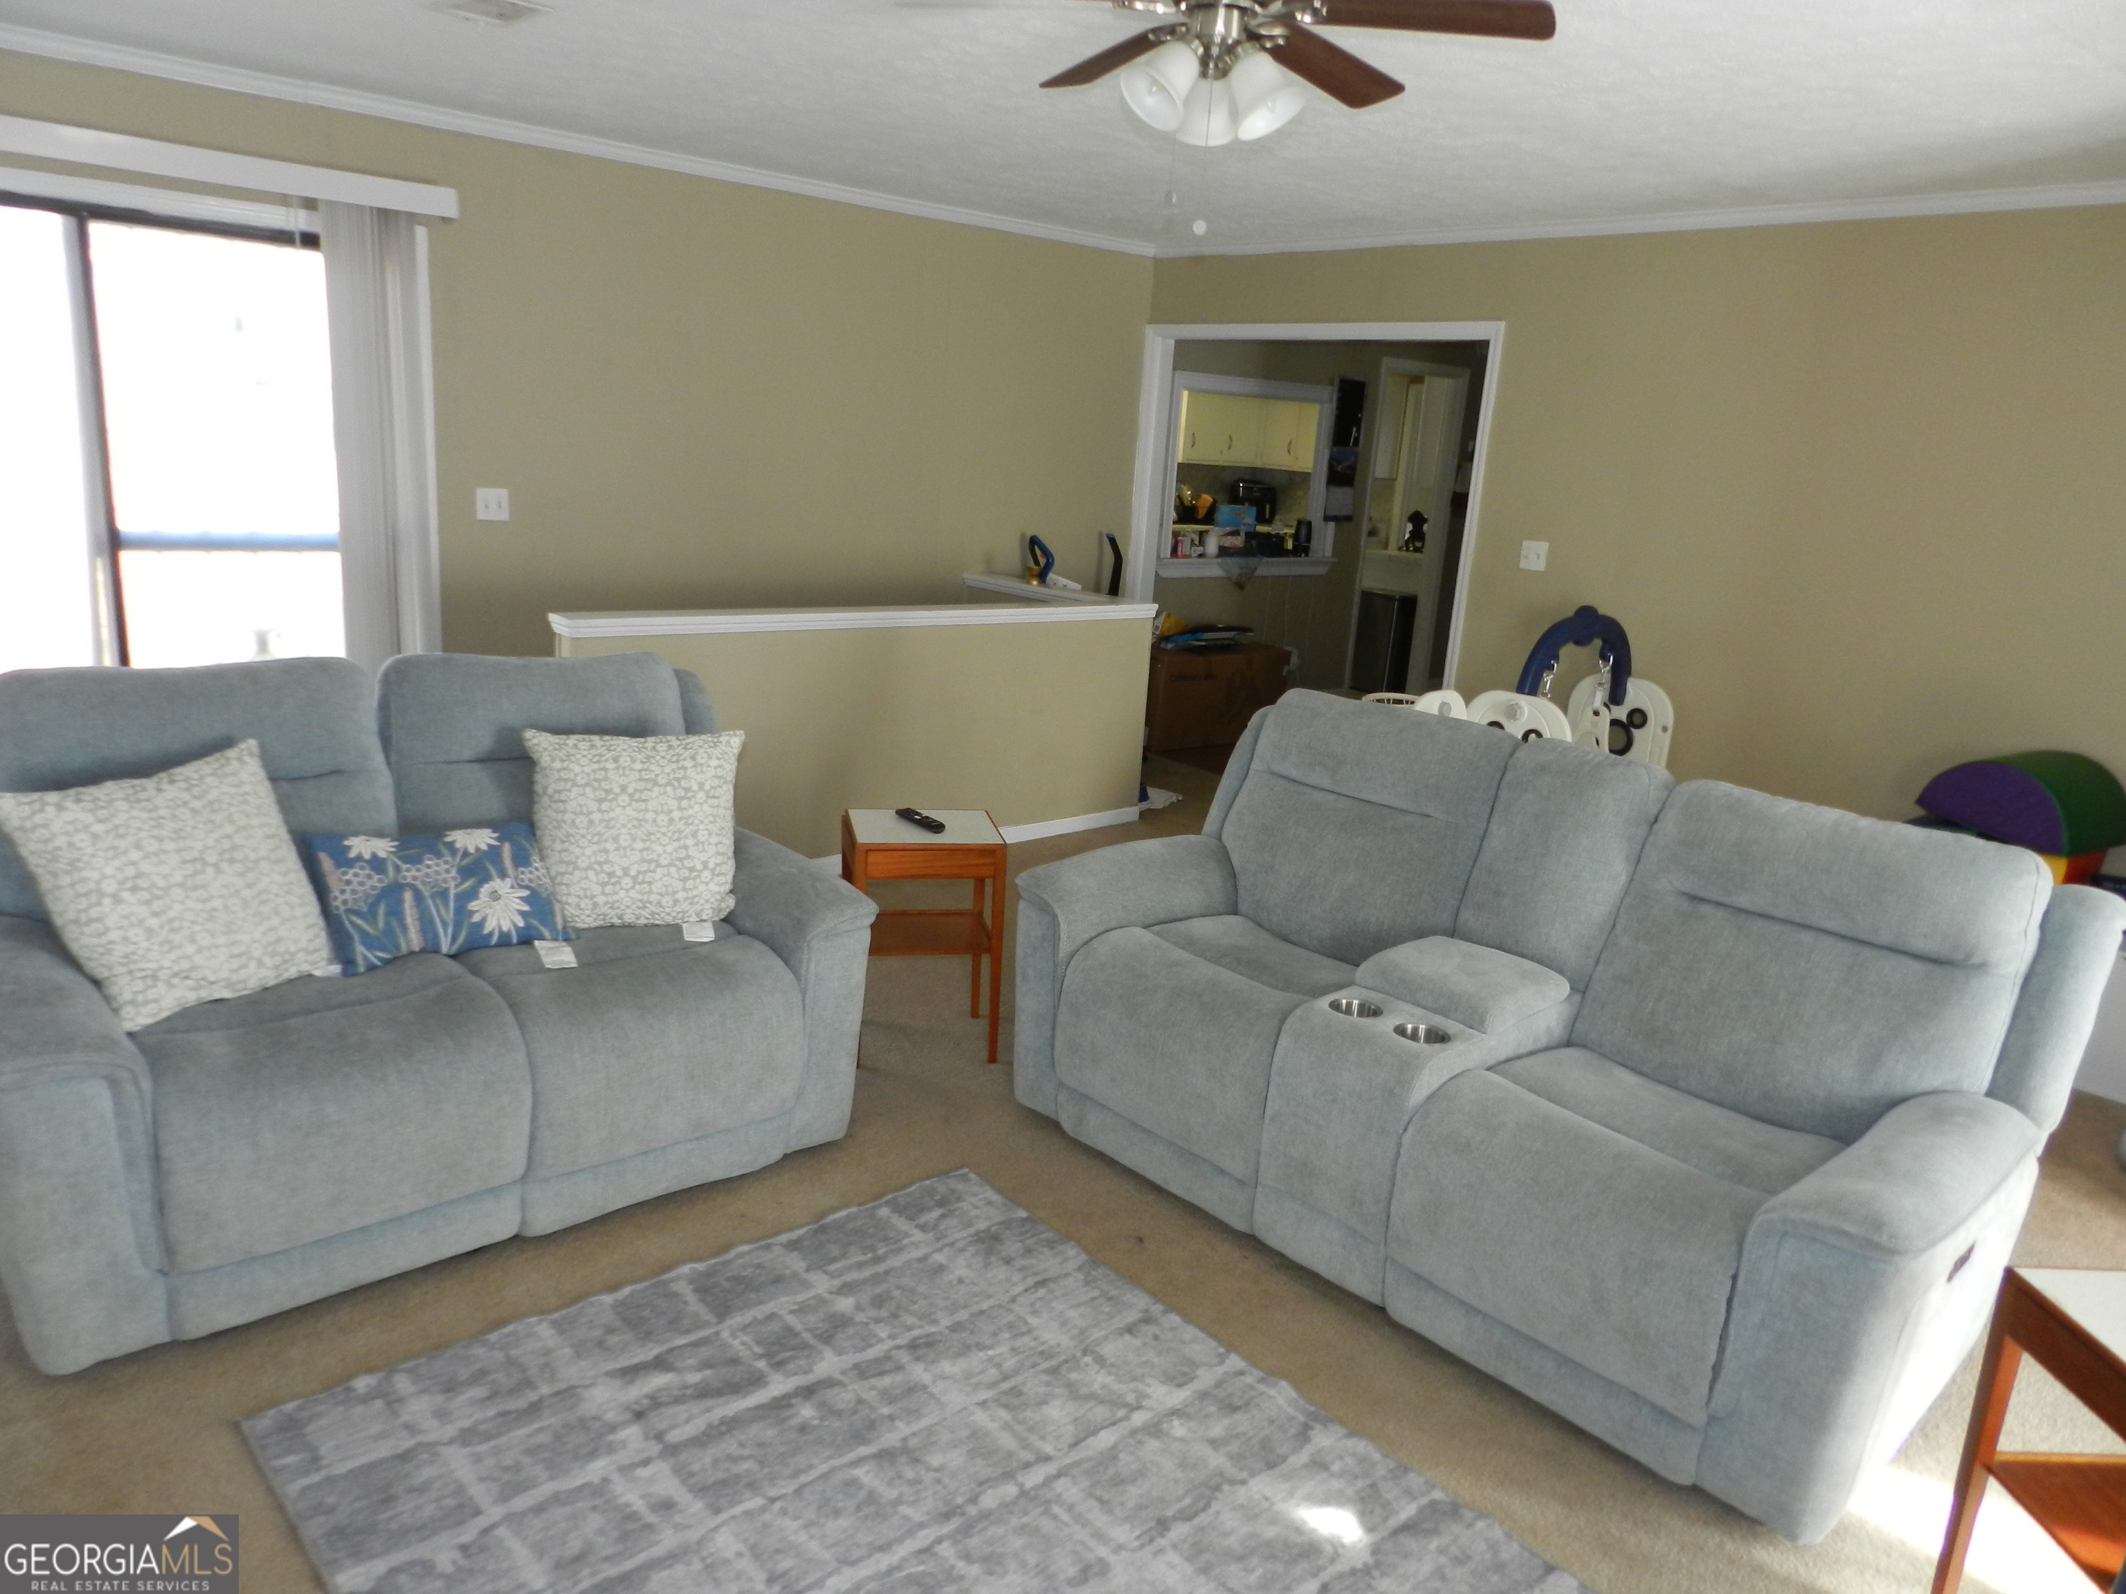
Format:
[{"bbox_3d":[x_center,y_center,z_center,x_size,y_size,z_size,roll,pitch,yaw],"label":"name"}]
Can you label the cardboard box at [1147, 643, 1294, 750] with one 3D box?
[{"bbox_3d":[0.776,-0.575,7.862,1.004,0.512,0.340,-8,19,-39],"label":"cardboard box"}]

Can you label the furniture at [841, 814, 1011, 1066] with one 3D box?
[{"bbox_3d":[-0.377,0.368,3.728,0.374,0.603,0.313,1,15,-14],"label":"furniture"}]

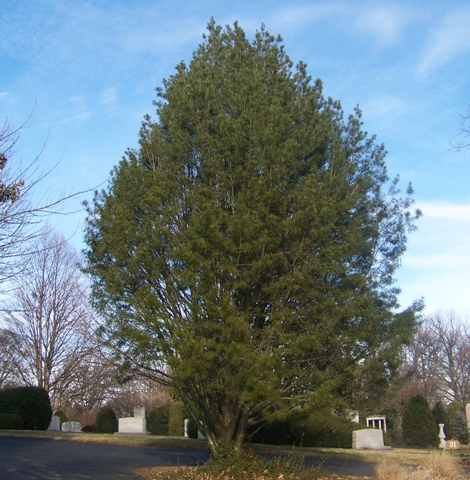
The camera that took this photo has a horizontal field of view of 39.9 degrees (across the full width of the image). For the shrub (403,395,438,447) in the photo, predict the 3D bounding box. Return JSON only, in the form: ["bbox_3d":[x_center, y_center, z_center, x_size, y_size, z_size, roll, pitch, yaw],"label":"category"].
[{"bbox_3d":[9.367,9.065,32.500,1.750,2.650,1.700,-1,-14,0],"label":"shrub"}]

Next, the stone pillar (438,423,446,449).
[{"bbox_3d":[9.780,9.215,30.500,0.330,1.200,0.330,-3,-15,10],"label":"stone pillar"}]

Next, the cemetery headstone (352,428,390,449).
[{"bbox_3d":[6.200,9.072,29.500,1.650,0.920,0.500,2,-15,-10],"label":"cemetery headstone"}]

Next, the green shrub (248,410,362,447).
[{"bbox_3d":[3.007,8.178,28.000,4.850,1.540,1.800,-1,-14,0],"label":"green shrub"}]

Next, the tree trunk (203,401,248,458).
[{"bbox_3d":[-0.294,5.872,20.000,1.480,1.630,1.300,-1,-14,0],"label":"tree trunk"}]

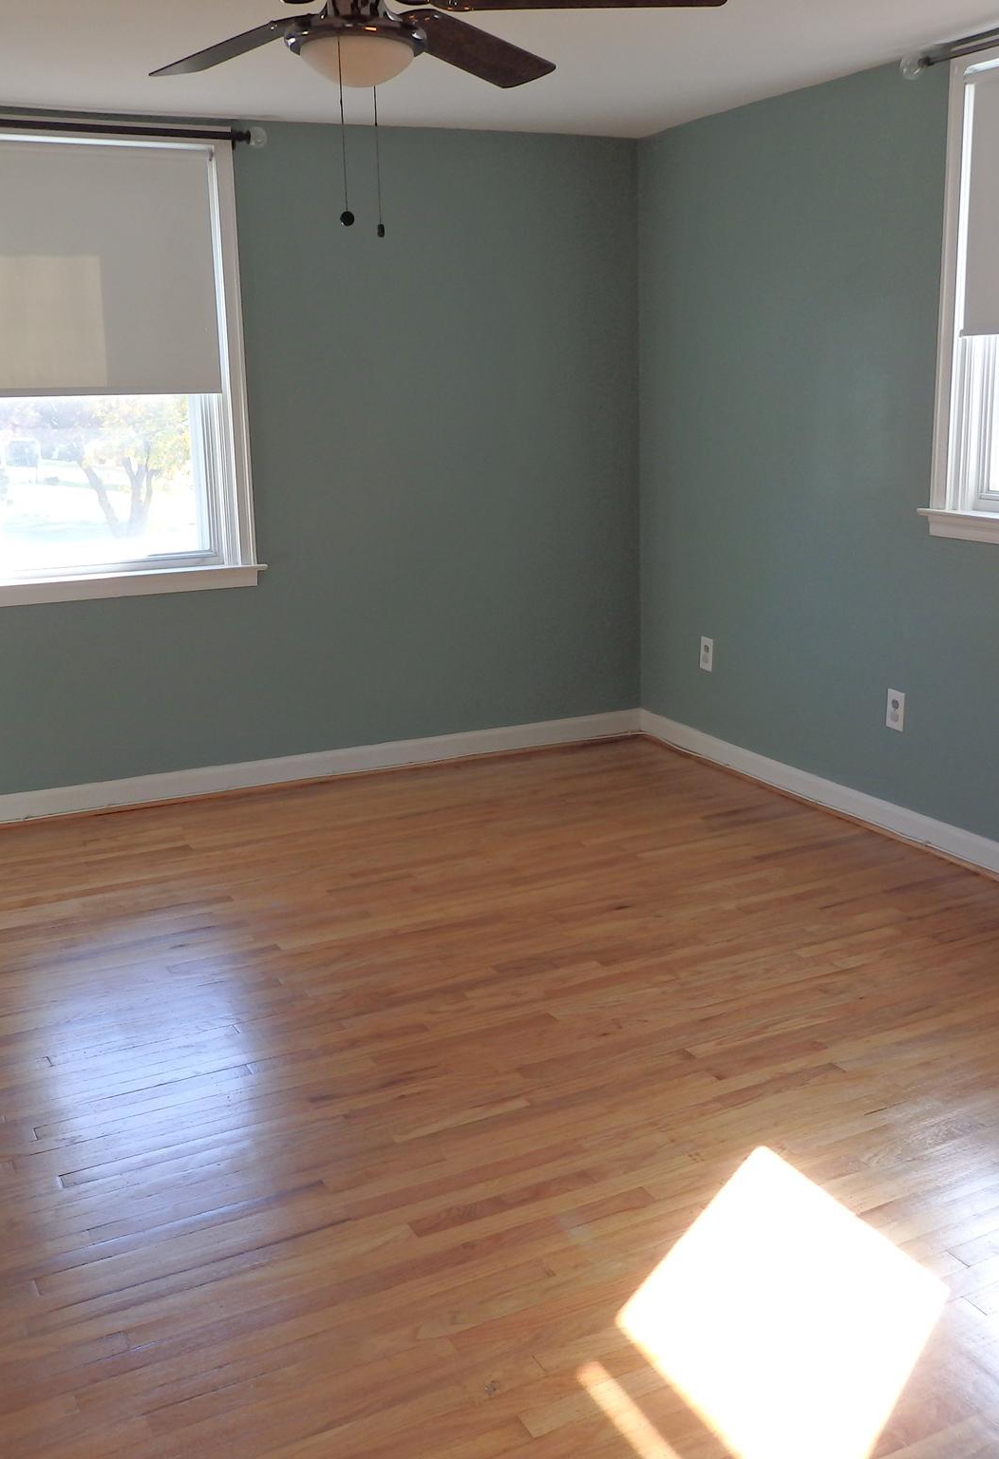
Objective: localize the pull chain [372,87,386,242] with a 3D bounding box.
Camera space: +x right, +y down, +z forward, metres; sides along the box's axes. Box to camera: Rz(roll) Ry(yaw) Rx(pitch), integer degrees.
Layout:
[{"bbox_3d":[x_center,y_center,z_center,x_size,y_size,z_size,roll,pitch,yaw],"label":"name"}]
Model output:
[{"bbox_3d":[-0.233,-1.092,2.700,0.015,0.280,0.015,-8,15,-24],"label":"pull chain"}]

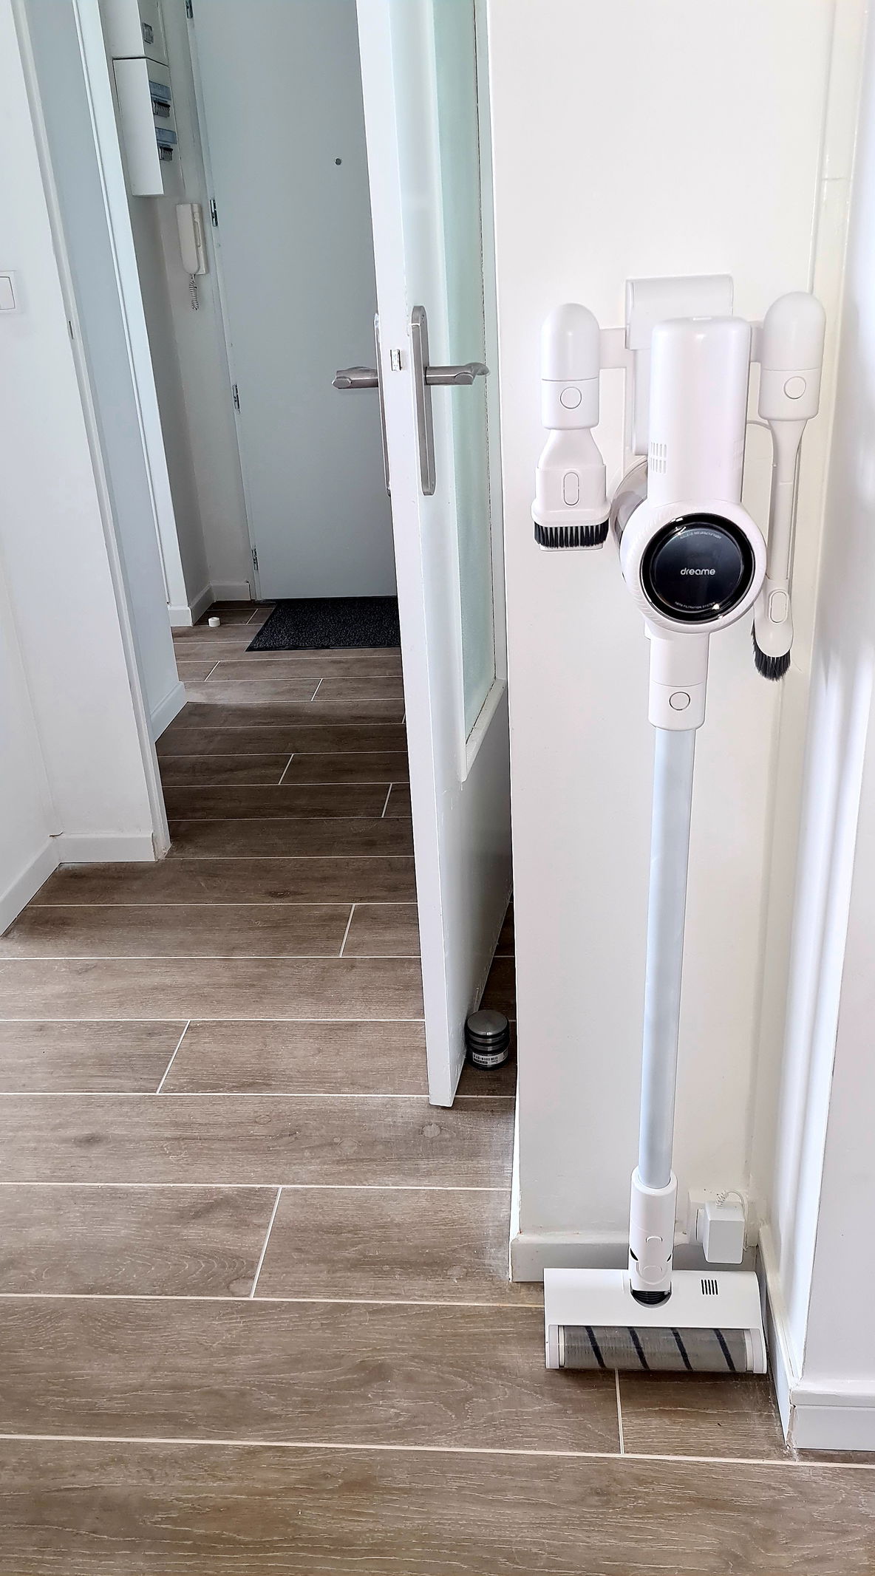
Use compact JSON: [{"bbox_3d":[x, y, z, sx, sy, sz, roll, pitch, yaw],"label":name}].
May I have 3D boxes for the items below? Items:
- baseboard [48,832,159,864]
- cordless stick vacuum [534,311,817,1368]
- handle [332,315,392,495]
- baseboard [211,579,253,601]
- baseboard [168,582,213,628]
[{"bbox_3d":[-0.746,0.134,2.659,0.232,0.066,0.013,-1,25,5],"label":"baseboard"},{"bbox_3d":[0.229,0.142,1.185,0.252,1.170,0.205,-1,25,5],"label":"cordless stick vacuum"},{"bbox_3d":[-0.077,-0.493,1.513,0.066,0.212,0.140,2,25,12],"label":"handle"},{"bbox_3d":[-0.809,-0.768,4.642,0.147,0.067,0.013,-1,25,5],"label":"baseboard"},{"bbox_3d":[-0.931,-0.696,4.496,0.085,0.069,0.335,-1,25,5],"label":"baseboard"}]

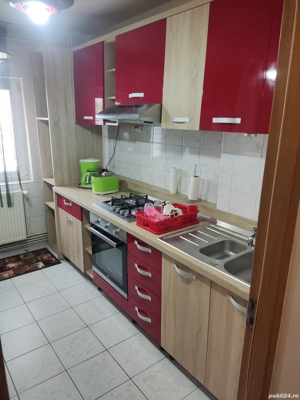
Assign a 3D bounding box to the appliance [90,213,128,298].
[{"bbox_3d":[-0.147,0.409,2.600,0.550,0.583,0.596,-10,19,-37],"label":"appliance"}]

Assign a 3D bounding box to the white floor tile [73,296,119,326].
[{"bbox_3d":[-0.477,0.959,2.514,0.302,0.012,0.304,-10,19,-37],"label":"white floor tile"}]

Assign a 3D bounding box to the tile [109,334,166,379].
[{"bbox_3d":[-0.103,1.124,2.113,0.310,0.010,0.310,-10,19,-37],"label":"tile"}]

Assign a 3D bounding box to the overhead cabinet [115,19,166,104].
[{"bbox_3d":[0.030,-1.022,2.275,0.325,0.526,0.627,-10,19,-37],"label":"overhead cabinet"}]

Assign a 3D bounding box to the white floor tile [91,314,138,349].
[{"bbox_3d":[-0.289,1.026,2.284,0.302,0.012,0.304,-10,19,-37],"label":"white floor tile"}]

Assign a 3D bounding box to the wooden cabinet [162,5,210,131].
[{"bbox_3d":[0.321,-0.802,1.859,0.313,0.669,0.346,-10,19,-37],"label":"wooden cabinet"}]

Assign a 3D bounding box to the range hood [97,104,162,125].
[{"bbox_3d":[-0.055,-0.655,2.222,0.505,0.143,0.599,-10,19,-37],"label":"range hood"}]

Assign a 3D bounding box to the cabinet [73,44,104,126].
[{"bbox_3d":[-0.459,-1.084,2.805,0.313,0.669,0.593,-10,19,-37],"label":"cabinet"}]

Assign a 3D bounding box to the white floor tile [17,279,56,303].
[{"bbox_3d":[-1.090,0.867,2.790,0.302,0.012,0.304,-10,19,-37],"label":"white floor tile"}]

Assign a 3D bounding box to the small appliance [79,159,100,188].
[{"bbox_3d":[-0.629,-0.276,3.005,0.171,0.275,0.217,-10,19,-37],"label":"small appliance"}]

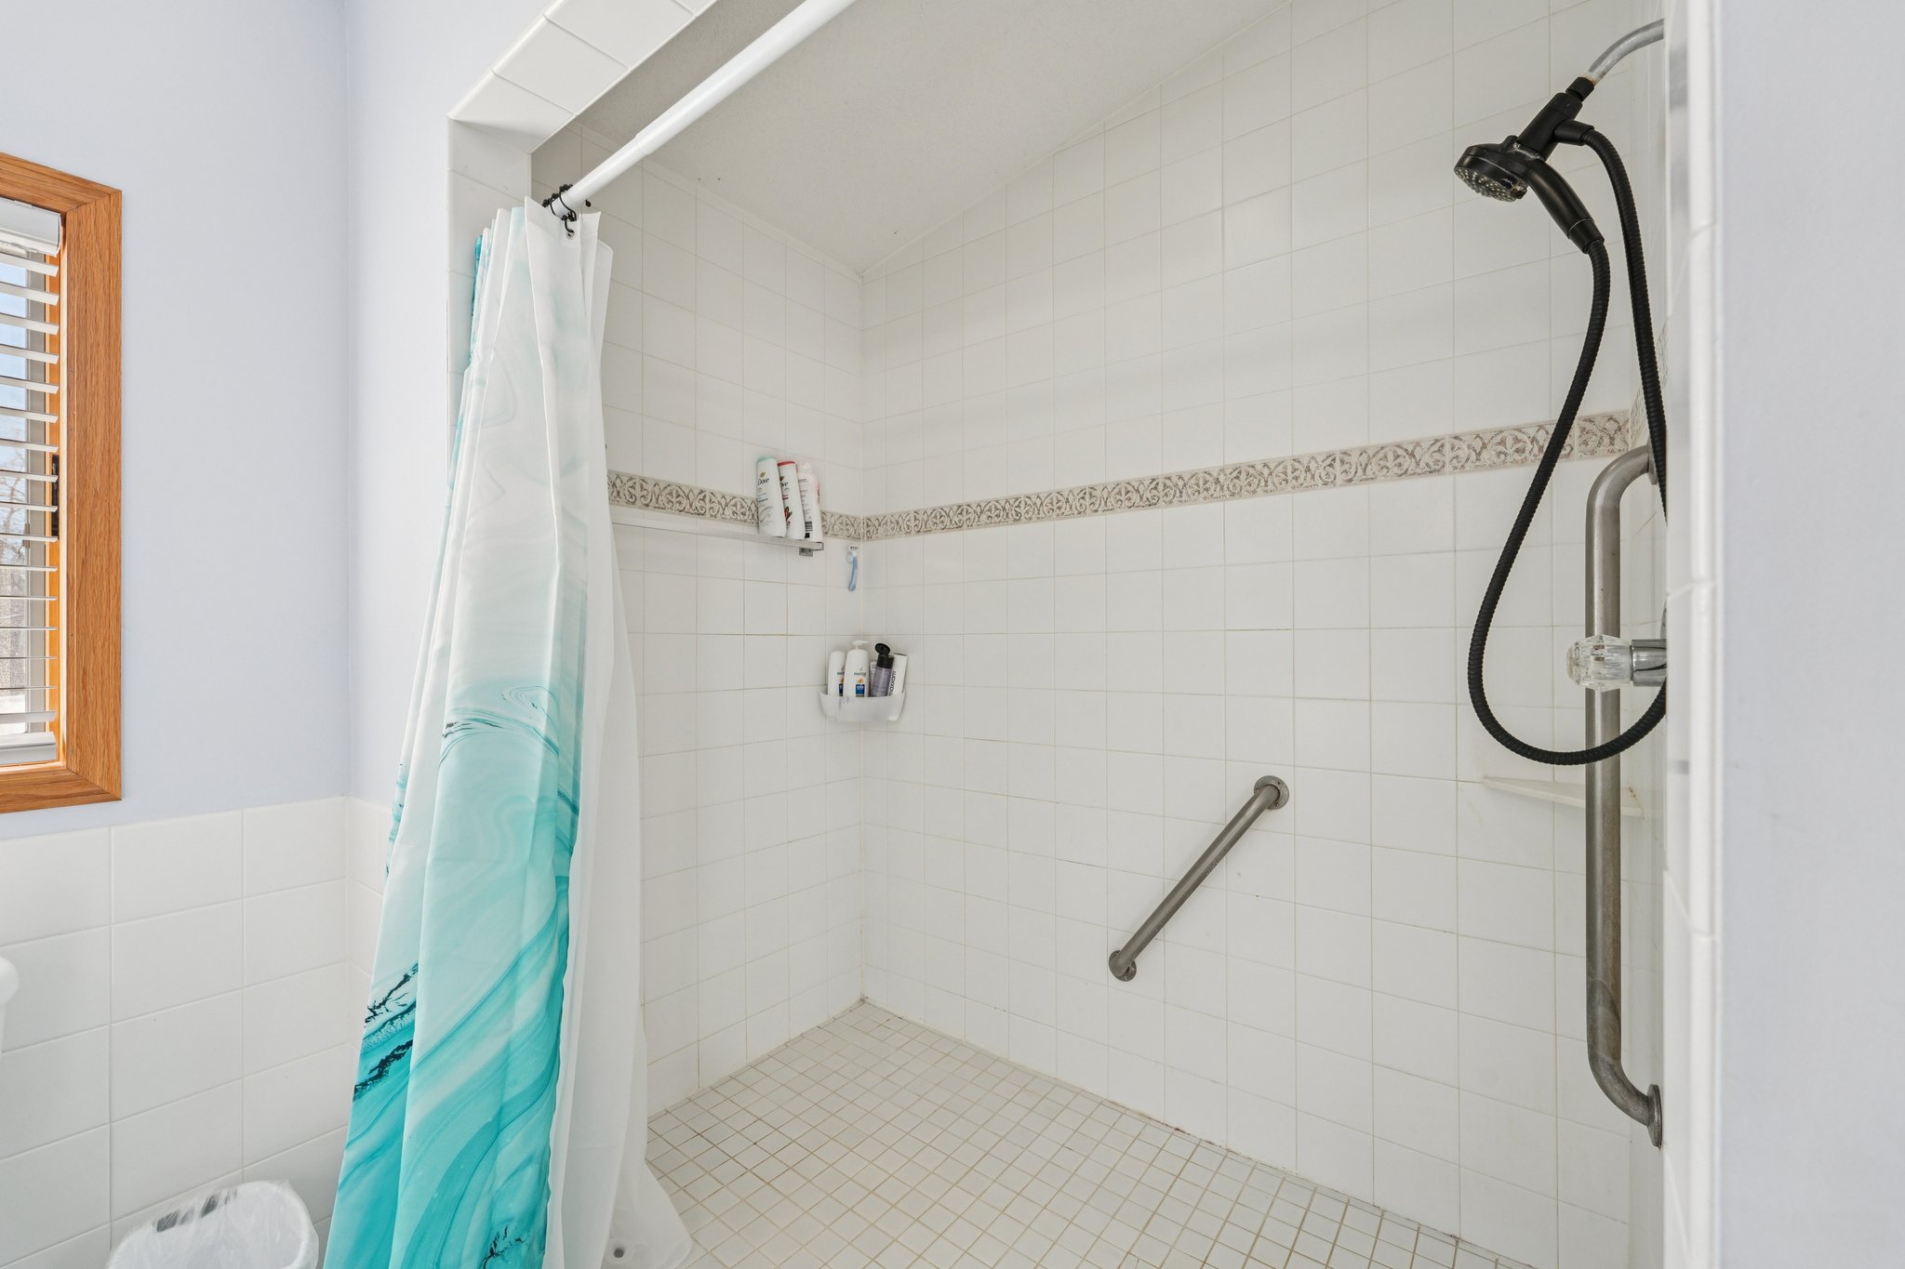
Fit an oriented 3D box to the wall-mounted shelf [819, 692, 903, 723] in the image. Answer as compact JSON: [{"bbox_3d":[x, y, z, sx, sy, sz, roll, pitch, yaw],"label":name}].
[{"bbox_3d":[-0.287,0.229,2.381,0.268,0.097,0.170,0,0,-8],"label":"wall-mounted shelf"}]

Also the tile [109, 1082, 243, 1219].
[{"bbox_3d":[-1.286,0.852,1.233,0.010,0.154,0.152,-1,-1,39],"label":"tile"}]

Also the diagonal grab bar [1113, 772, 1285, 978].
[{"bbox_3d":[0.569,0.615,1.788,0.079,0.690,0.078,42,23,28],"label":"diagonal grab bar"}]

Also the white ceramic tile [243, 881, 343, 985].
[{"bbox_3d":[-1.195,0.541,1.351,0.010,0.154,0.142,-1,-1,39],"label":"white ceramic tile"}]

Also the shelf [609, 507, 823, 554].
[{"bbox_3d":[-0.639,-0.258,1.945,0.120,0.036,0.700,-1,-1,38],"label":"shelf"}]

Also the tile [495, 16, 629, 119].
[{"bbox_3d":[-0.545,-0.792,1.033,0.152,0.010,0.112,-1,0,36],"label":"tile"}]

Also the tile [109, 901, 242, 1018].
[{"bbox_3d":[-1.288,0.540,1.236,0.010,0.154,0.152,-1,-1,39],"label":"tile"}]

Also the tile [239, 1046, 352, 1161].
[{"bbox_3d":[-1.193,0.852,1.349,0.010,0.154,0.142,-1,-1,39],"label":"tile"}]

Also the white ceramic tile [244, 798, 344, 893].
[{"bbox_3d":[-1.195,0.385,1.352,0.010,0.154,0.142,-1,-1,39],"label":"white ceramic tile"}]

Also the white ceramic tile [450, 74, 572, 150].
[{"bbox_3d":[-0.666,-0.791,1.122,0.148,0.010,0.113,-1,0,36],"label":"white ceramic tile"}]

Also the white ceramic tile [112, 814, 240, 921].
[{"bbox_3d":[-1.288,0.384,1.237,0.010,0.154,0.152,-1,-1,39],"label":"white ceramic tile"}]

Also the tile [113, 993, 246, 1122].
[{"bbox_3d":[-1.287,0.696,1.234,0.010,0.154,0.152,-1,-1,39],"label":"tile"}]

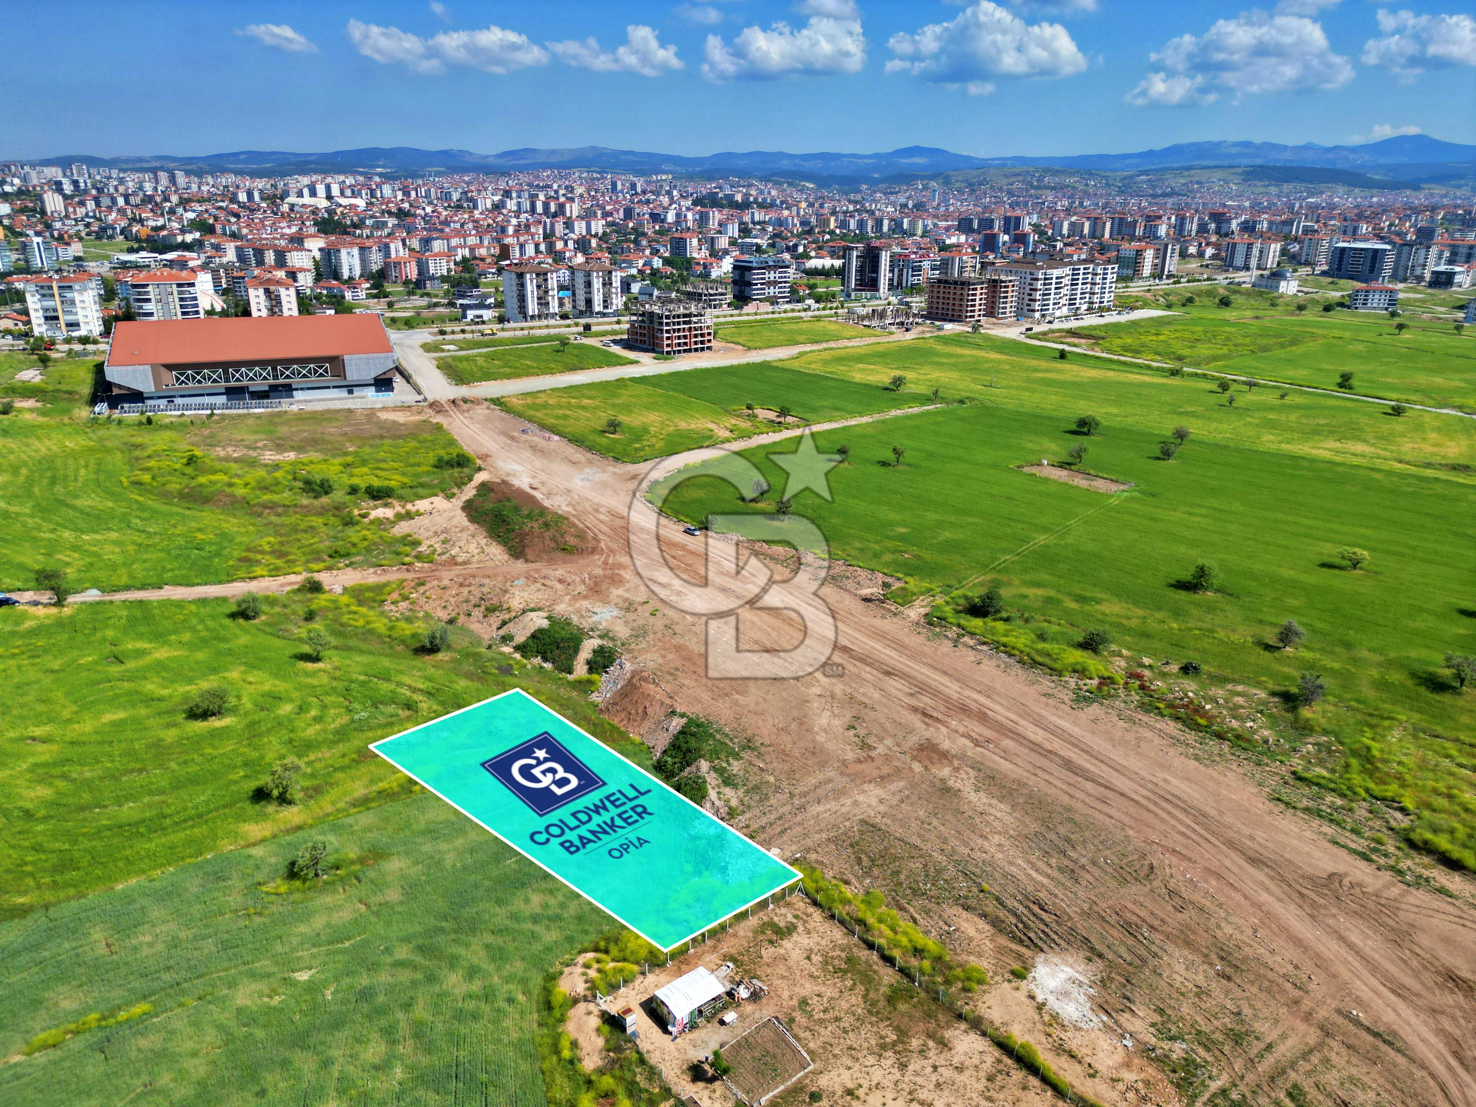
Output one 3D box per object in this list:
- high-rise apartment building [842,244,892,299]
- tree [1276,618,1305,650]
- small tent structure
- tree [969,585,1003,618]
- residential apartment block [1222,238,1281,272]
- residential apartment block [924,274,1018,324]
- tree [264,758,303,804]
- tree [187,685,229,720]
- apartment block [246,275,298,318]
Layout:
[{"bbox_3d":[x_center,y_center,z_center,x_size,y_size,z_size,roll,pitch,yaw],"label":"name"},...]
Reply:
[{"bbox_3d":[86.240,-188.690,684.050,27.500,34.000,21.000,11,23,26],"label":"high-rise apartment building"},{"bbox_3d":[94.029,13.744,173.999,4.700,5.200,4.700,1,20,0],"label":"tree"},{"bbox_3d":[-4.775,44.167,101.531,5.950,2.350,4.100,-15,25,-35],"label":"small tent structure"},{"bbox_3d":[46.670,9.050,191.330,5.700,5.200,5.700,6,21,14],"label":"tree"},{"bbox_3d":[478.760,-278.910,952.840,24.000,28.000,39.000,-16,26,-37],"label":"residential apartment block"},{"bbox_3d":[137.700,-150.674,598.483,46.500,24.300,28.400,-15,25,-37],"label":"residential apartment block"},{"bbox_3d":[-56.450,28.440,127.480,4.900,6.000,4.900,-10,23,-25],"label":"tree"},{"bbox_3d":[-75.260,21.200,145.840,5.600,4.900,5.600,-11,24,-28],"label":"tree"},{"bbox_3d":[-217.806,-118.435,480.077,20.400,21.600,25.000,-8,22,-23],"label":"apartment block"}]

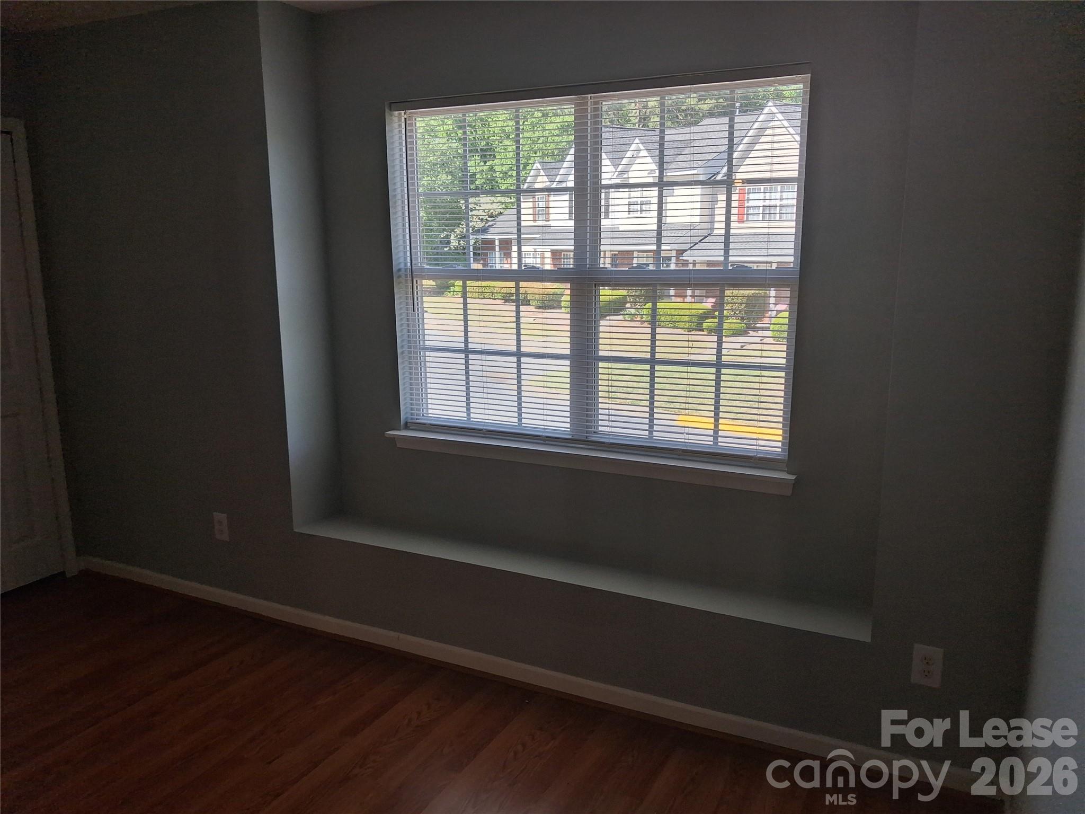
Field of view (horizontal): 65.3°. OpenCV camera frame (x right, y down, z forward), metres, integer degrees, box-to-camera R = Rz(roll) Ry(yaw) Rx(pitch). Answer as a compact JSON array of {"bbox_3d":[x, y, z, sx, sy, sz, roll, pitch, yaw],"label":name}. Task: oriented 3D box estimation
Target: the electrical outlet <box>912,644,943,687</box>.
[{"bbox_3d":[1.084,0.732,2.384,0.075,0.117,0.010,5,13,26],"label":"electrical outlet"}]

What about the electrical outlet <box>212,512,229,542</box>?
[{"bbox_3d":[-1.363,0.510,3.584,0.075,0.117,0.010,5,13,26],"label":"electrical outlet"}]

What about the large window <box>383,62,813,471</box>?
[{"bbox_3d":[0.131,-0.469,3.021,1.545,1.252,0.100,5,13,26],"label":"large window"}]

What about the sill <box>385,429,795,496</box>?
[{"bbox_3d":[0.106,0.188,3.098,1.604,0.075,0.115,5,13,26],"label":"sill"}]

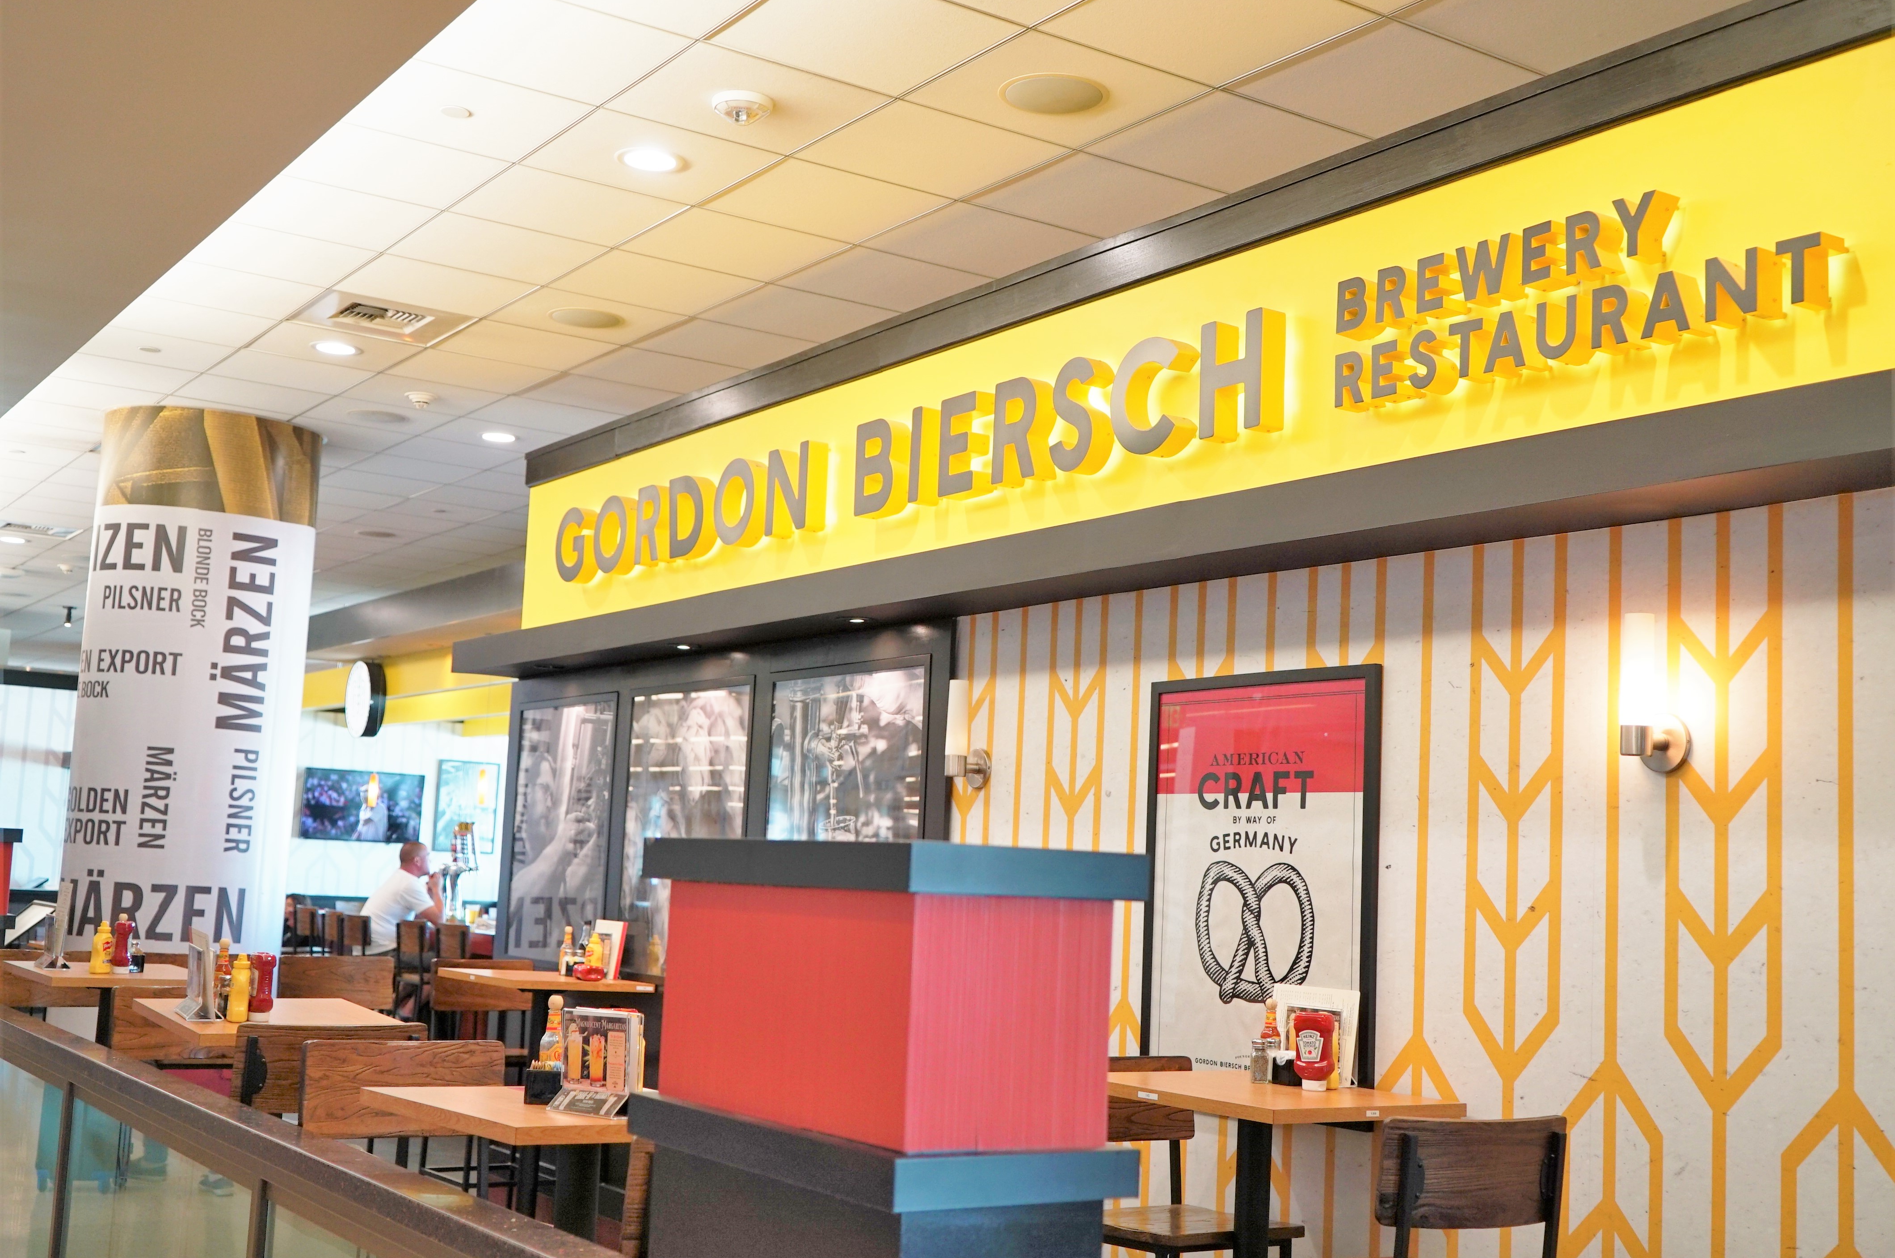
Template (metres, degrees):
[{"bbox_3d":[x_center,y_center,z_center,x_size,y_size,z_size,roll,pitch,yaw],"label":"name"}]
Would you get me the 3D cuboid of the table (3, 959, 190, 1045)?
[{"bbox_3d":[-3.221,1.834,7.625,0.620,1.050,0.800,7,-8,-35],"label":"table"}]

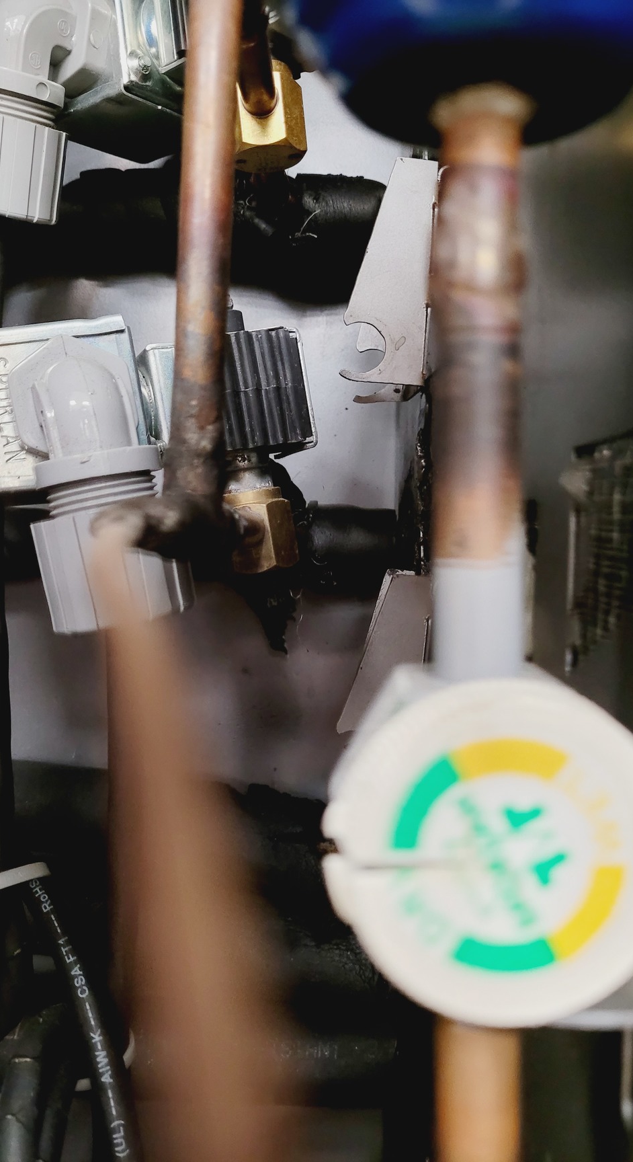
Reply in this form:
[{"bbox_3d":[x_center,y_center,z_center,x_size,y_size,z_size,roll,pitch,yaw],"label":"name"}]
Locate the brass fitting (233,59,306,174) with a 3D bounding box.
[{"bbox_3d":[-0.016,-0.134,0.252,0.024,0.025,0.021,-6,4,-3],"label":"brass fitting"}]

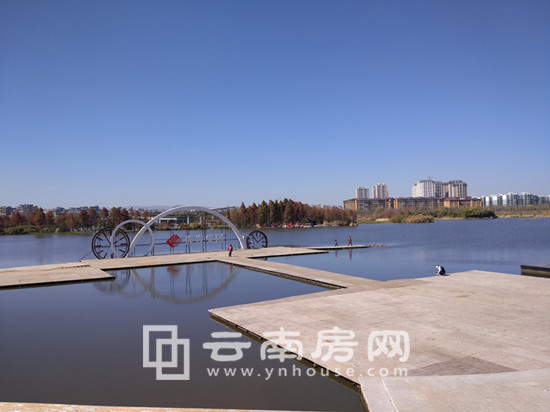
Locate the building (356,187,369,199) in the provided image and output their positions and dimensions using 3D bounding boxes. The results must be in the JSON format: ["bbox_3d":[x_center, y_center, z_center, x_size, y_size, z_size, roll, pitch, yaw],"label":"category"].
[{"bbox_3d":[195.000,-14.000,990.000,25.000,58.000,19.000,0,-1,-3],"label":"building"}]

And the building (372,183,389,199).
[{"bbox_3d":[213.500,-16.500,905.000,28.000,61.000,20.000,0,-1,-3],"label":"building"}]

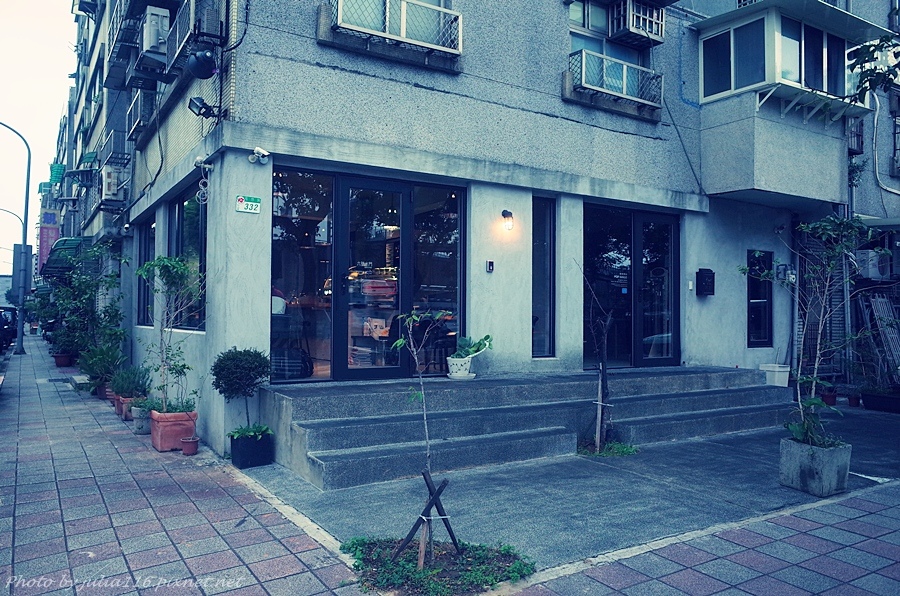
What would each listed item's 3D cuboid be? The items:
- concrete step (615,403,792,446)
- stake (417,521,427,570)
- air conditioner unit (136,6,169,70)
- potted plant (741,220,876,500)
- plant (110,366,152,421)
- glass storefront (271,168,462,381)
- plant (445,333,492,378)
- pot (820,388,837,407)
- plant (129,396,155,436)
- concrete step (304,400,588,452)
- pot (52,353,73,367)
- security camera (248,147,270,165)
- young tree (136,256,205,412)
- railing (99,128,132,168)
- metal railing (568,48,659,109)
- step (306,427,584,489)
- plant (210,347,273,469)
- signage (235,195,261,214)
[{"bbox_3d":[3.320,1.510,8.473,3.480,0.222,0.406,1,-1,-31],"label":"concrete step"},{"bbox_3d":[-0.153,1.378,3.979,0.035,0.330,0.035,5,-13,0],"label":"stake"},{"bbox_3d":[-4.090,-3.545,9.604,0.310,0.590,0.800,1,-2,-32],"label":"air conditioner unit"},{"bbox_3d":[3.015,0.438,5.838,0.870,2.269,0.870,1,-1,-31],"label":"potted plant"},{"bbox_3d":[-4.436,1.307,9.748,0.560,0.740,0.520,1,-2,-32],"label":"plant"},{"bbox_3d":[-0.853,-0.232,8.171,2.477,2.363,0.116,1,-1,-31],"label":"glass storefront"},{"bbox_3d":[0.241,0.733,8.772,0.540,0.536,0.380,1,-2,-32],"label":"plant"},{"bbox_3d":[6.232,1.638,11.500,0.260,0.280,0.260,0,-2,28],"label":"pot"},{"bbox_3d":[-3.732,1.425,8.483,0.300,0.441,0.300,1,-2,-32],"label":"plant"},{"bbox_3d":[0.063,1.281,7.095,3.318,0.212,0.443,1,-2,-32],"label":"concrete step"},{"bbox_3d":[-9.716,1.543,17.585,0.507,0.348,0.507,1,-1,-31],"label":"pot"},{"bbox_3d":[-1.936,-1.448,7.099,0.188,0.167,0.123,0,-1,9],"label":"security camera"},{"bbox_3d":[-3.041,0.397,7.600,0.700,1.640,0.580,1,-2,-22],"label":"young tree"},{"bbox_3d":[-7.321,-3.167,15.241,0.360,0.460,2.450,1,-2,-32],"label":"railing"},{"bbox_3d":[2.477,-3.210,10.303,1.620,0.500,0.300,1,-2,-32],"label":"metal railing"},{"bbox_3d":[0.038,1.492,6.597,2.750,0.239,0.392,1,-2,-32],"label":"step"},{"bbox_3d":[-2.003,1.038,6.708,0.550,1.133,0.530,1,-2,-32],"label":"plant"},{"bbox_3d":[-2.072,-0.957,7.197,0.252,0.166,0.020,1,-2,-32],"label":"signage"}]

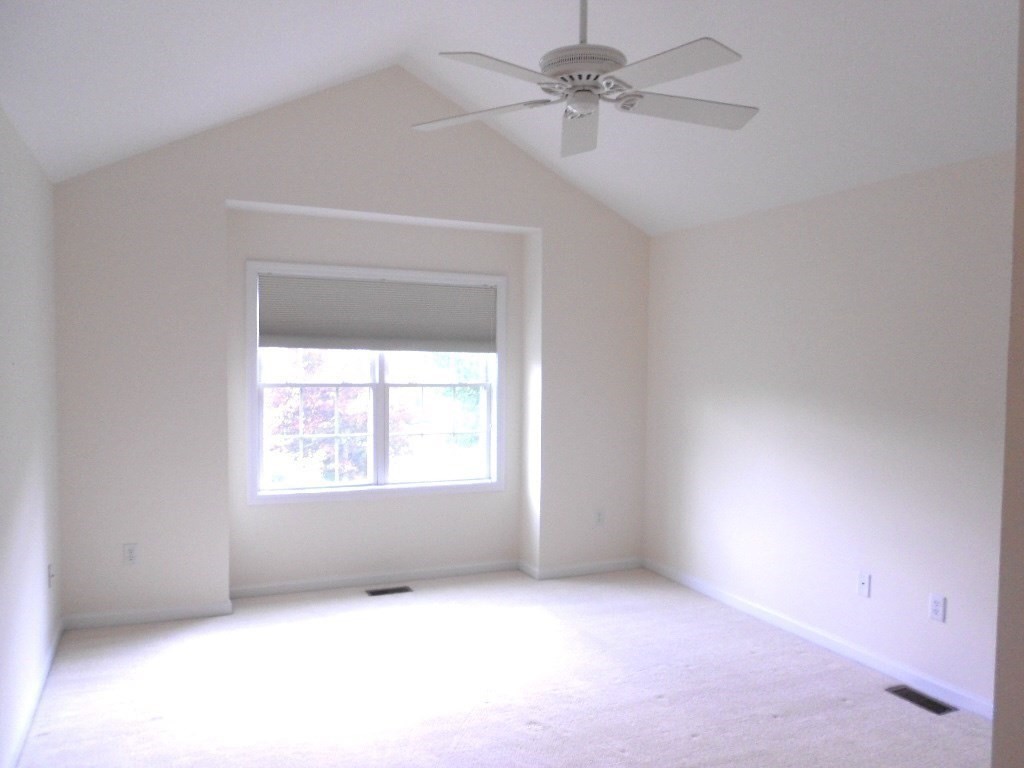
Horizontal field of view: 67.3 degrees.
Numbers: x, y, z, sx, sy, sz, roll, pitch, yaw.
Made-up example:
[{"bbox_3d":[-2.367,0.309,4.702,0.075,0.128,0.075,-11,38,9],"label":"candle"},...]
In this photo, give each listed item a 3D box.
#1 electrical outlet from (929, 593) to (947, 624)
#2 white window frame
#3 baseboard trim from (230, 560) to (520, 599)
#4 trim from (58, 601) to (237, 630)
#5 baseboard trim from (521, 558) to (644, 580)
[{"bbox_3d":[1.922,1.015,3.480,0.010,0.114,0.070,0,2,-24],"label":"electrical outlet"},{"bbox_3d":[-0.846,0.001,5.121,1.739,1.514,0.101,0,2,-24],"label":"white window frame"},{"bbox_3d":[-0.850,1.307,5.148,1.993,0.075,0.022,0,2,-24],"label":"baseboard trim"},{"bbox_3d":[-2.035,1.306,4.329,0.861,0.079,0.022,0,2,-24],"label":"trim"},{"bbox_3d":[0.510,1.314,5.600,0.877,0.072,0.289,0,2,-24],"label":"baseboard trim"}]

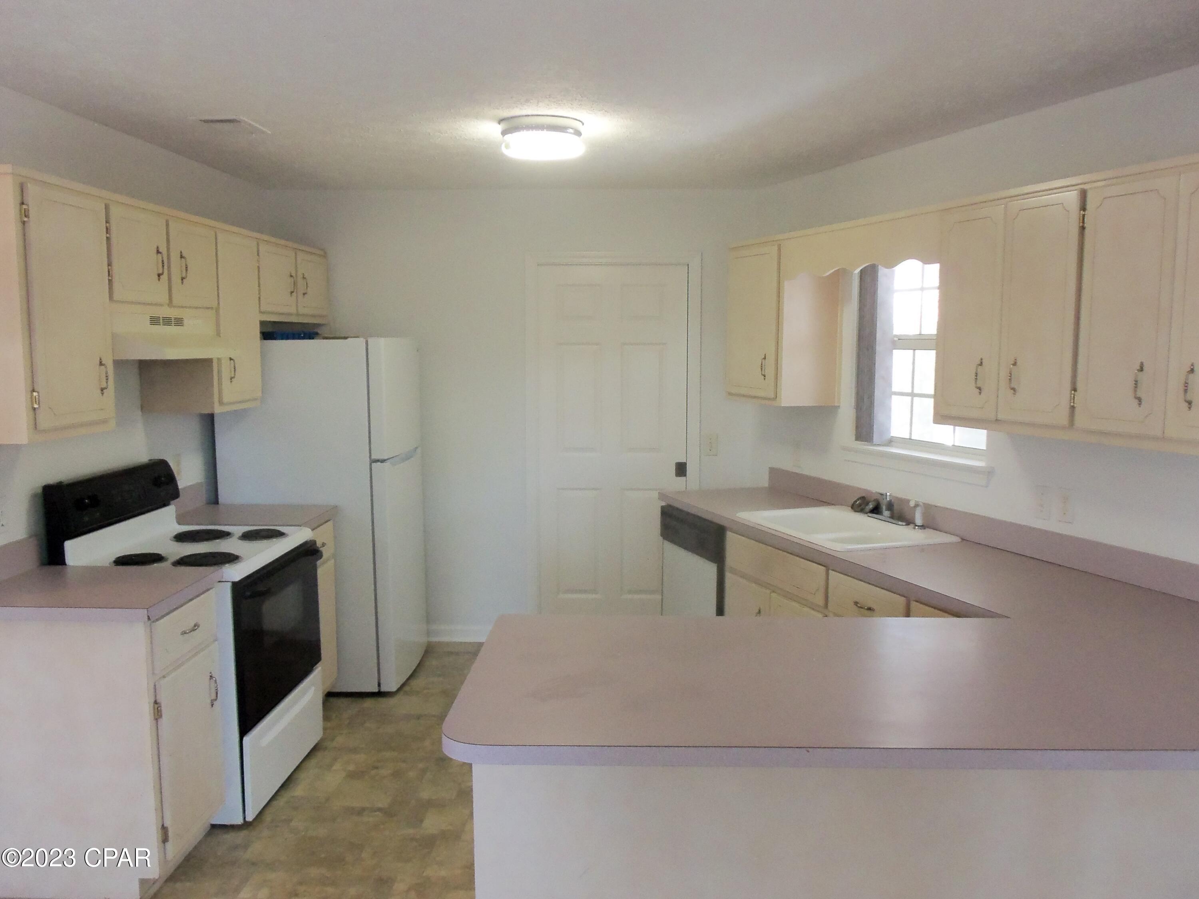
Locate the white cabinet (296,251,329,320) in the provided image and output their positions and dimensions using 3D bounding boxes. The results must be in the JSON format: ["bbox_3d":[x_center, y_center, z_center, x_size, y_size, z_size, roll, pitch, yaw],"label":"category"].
[{"bbox_3d":[-1.612,-0.836,4.995,0.318,0.343,0.444,0,6,3],"label":"white cabinet"}]

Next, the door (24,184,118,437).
[{"bbox_3d":[-1.565,-0.412,2.874,0.022,0.674,0.391,0,6,3],"label":"door"}]

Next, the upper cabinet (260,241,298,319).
[{"bbox_3d":[-1.637,-0.785,4.537,0.318,0.343,0.480,0,6,3],"label":"upper cabinet"}]

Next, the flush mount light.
[{"bbox_3d":[-0.210,-1.148,3.614,0.308,0.116,0.313,0,6,3],"label":"flush mount light"}]

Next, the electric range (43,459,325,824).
[{"bbox_3d":[-1.495,0.672,3.638,0.697,1.192,0.773,0,6,3],"label":"electric range"}]

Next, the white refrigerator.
[{"bbox_3d":[-1.335,0.288,4.886,0.853,1.677,0.737,0,6,3],"label":"white refrigerator"}]

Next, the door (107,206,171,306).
[{"bbox_3d":[-1.547,-0.643,3.253,0.022,0.299,0.364,0,6,3],"label":"door"}]

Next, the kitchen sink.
[{"bbox_3d":[0.972,0.393,3.925,0.550,0.182,0.848,-3,7,-21],"label":"kitchen sink"}]

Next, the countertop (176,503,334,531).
[{"bbox_3d":[-1.506,0.303,4.216,0.626,0.040,0.485,0,6,3],"label":"countertop"}]

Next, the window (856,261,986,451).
[{"bbox_3d":[1.306,-0.410,3.929,0.101,0.848,0.833,-3,7,-21],"label":"window"}]

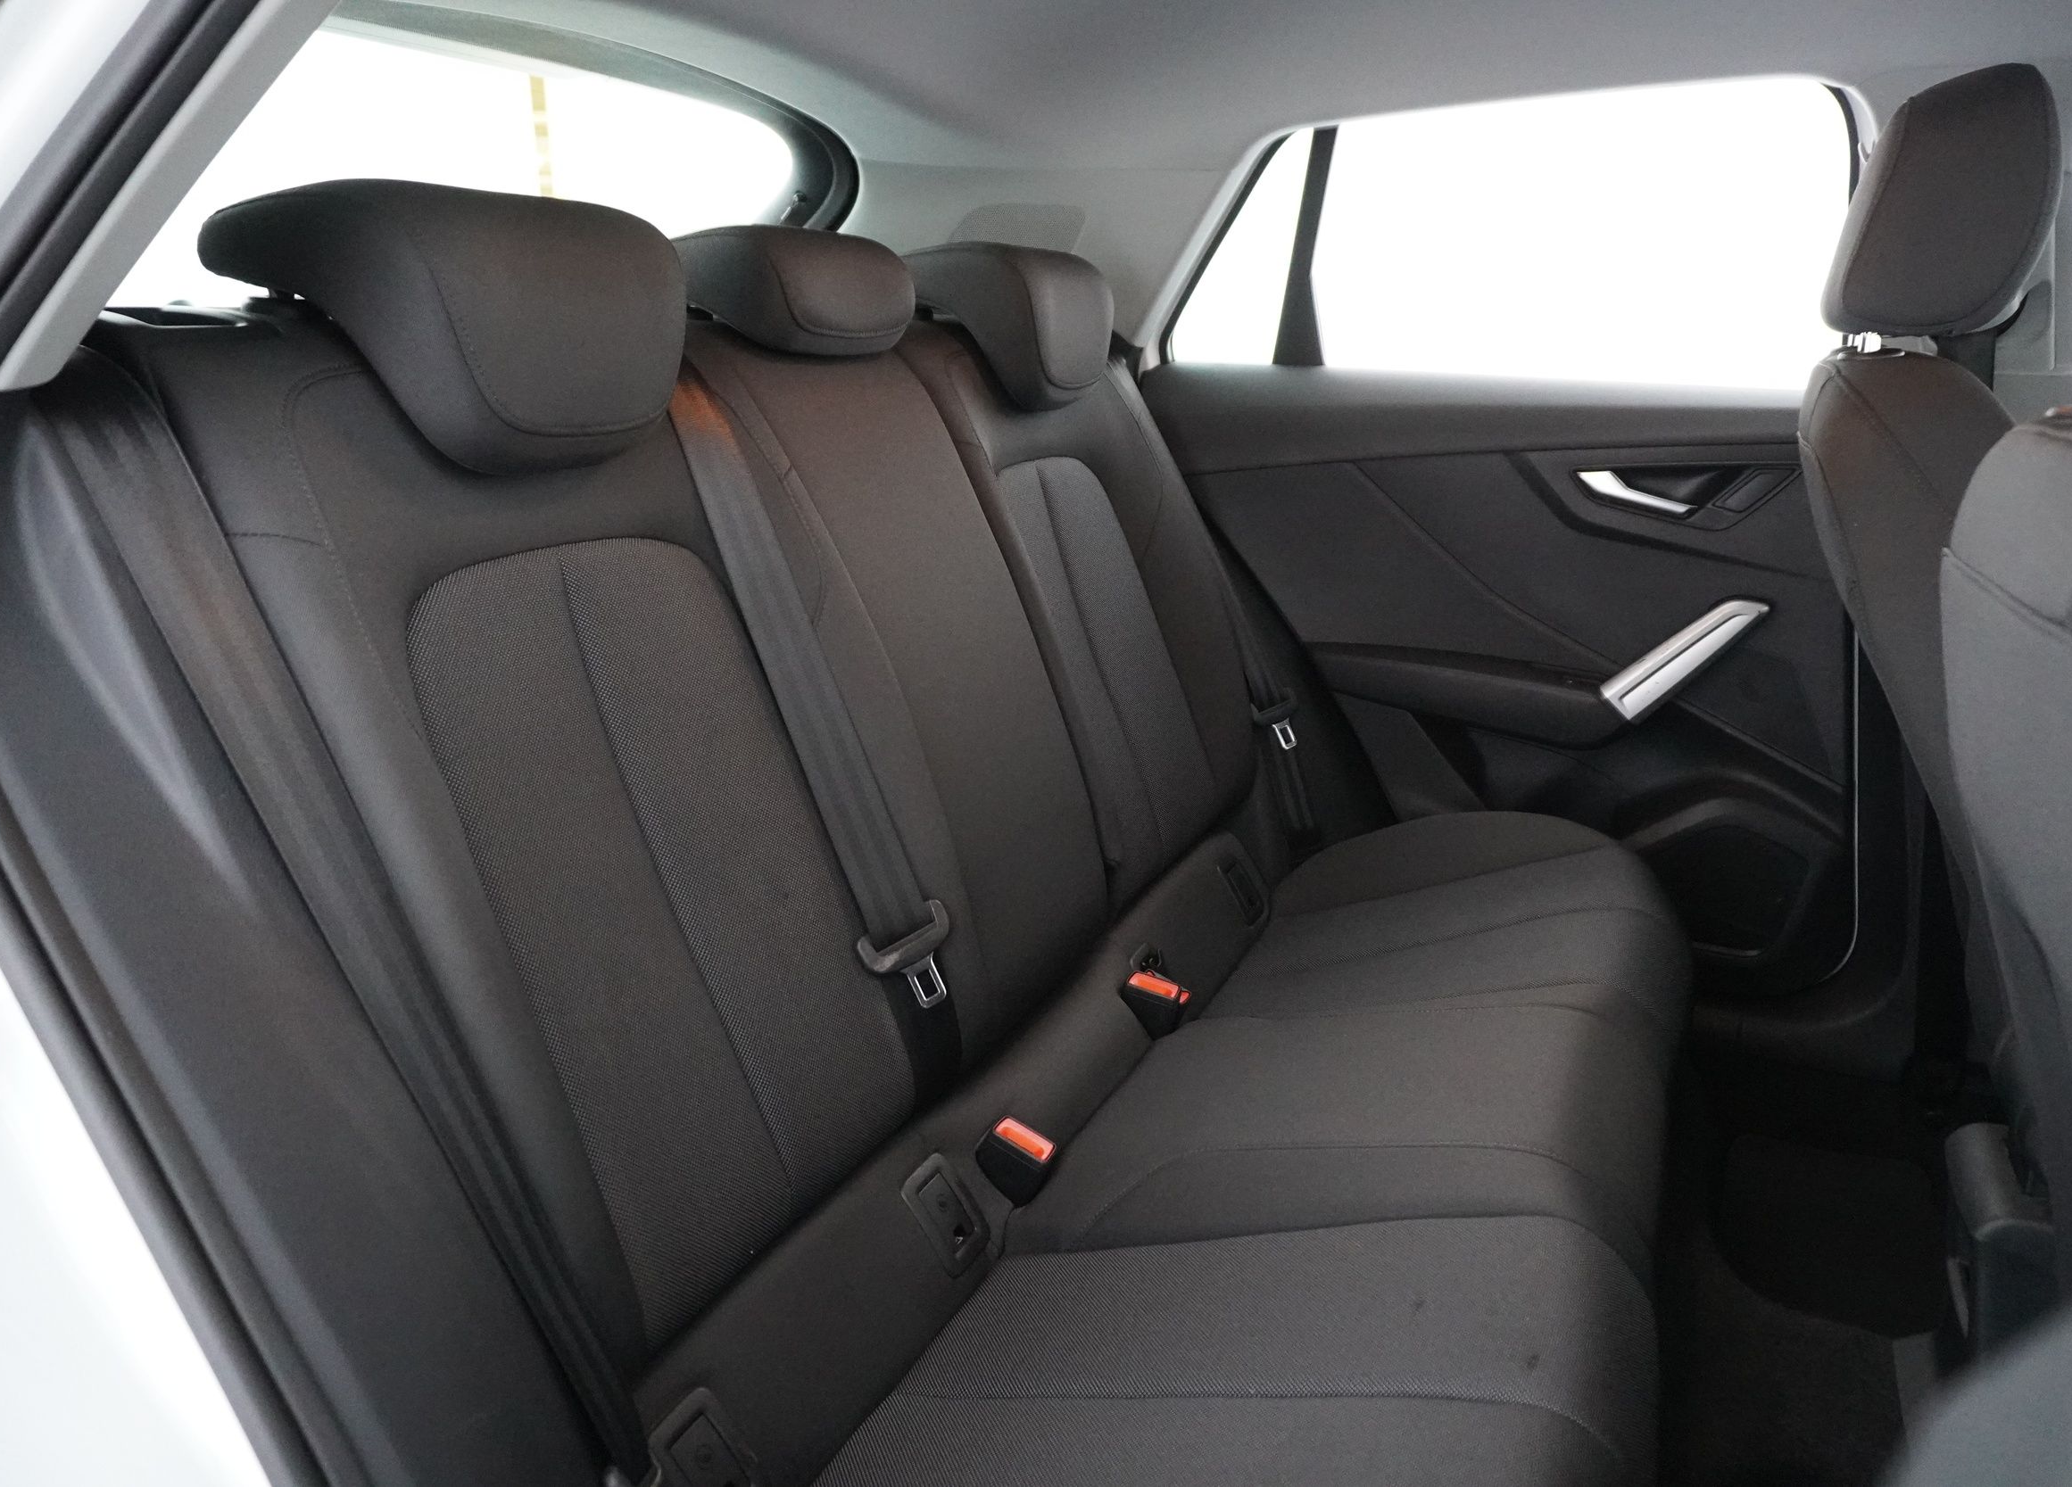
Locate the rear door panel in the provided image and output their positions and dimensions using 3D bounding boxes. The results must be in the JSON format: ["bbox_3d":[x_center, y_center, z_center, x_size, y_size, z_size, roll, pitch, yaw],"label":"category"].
[{"bbox_3d":[0.505,-0.096,1.709,0.830,0.650,0.140,7,17,24],"label":"rear door panel"}]

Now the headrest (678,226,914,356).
[{"bbox_3d":[-0.203,-0.368,1.206,0.175,0.105,0.225,7,17,24],"label":"headrest"}]

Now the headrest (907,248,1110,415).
[{"bbox_3d":[-0.037,-0.426,1.516,0.195,0.160,0.240,7,17,24],"label":"headrest"}]

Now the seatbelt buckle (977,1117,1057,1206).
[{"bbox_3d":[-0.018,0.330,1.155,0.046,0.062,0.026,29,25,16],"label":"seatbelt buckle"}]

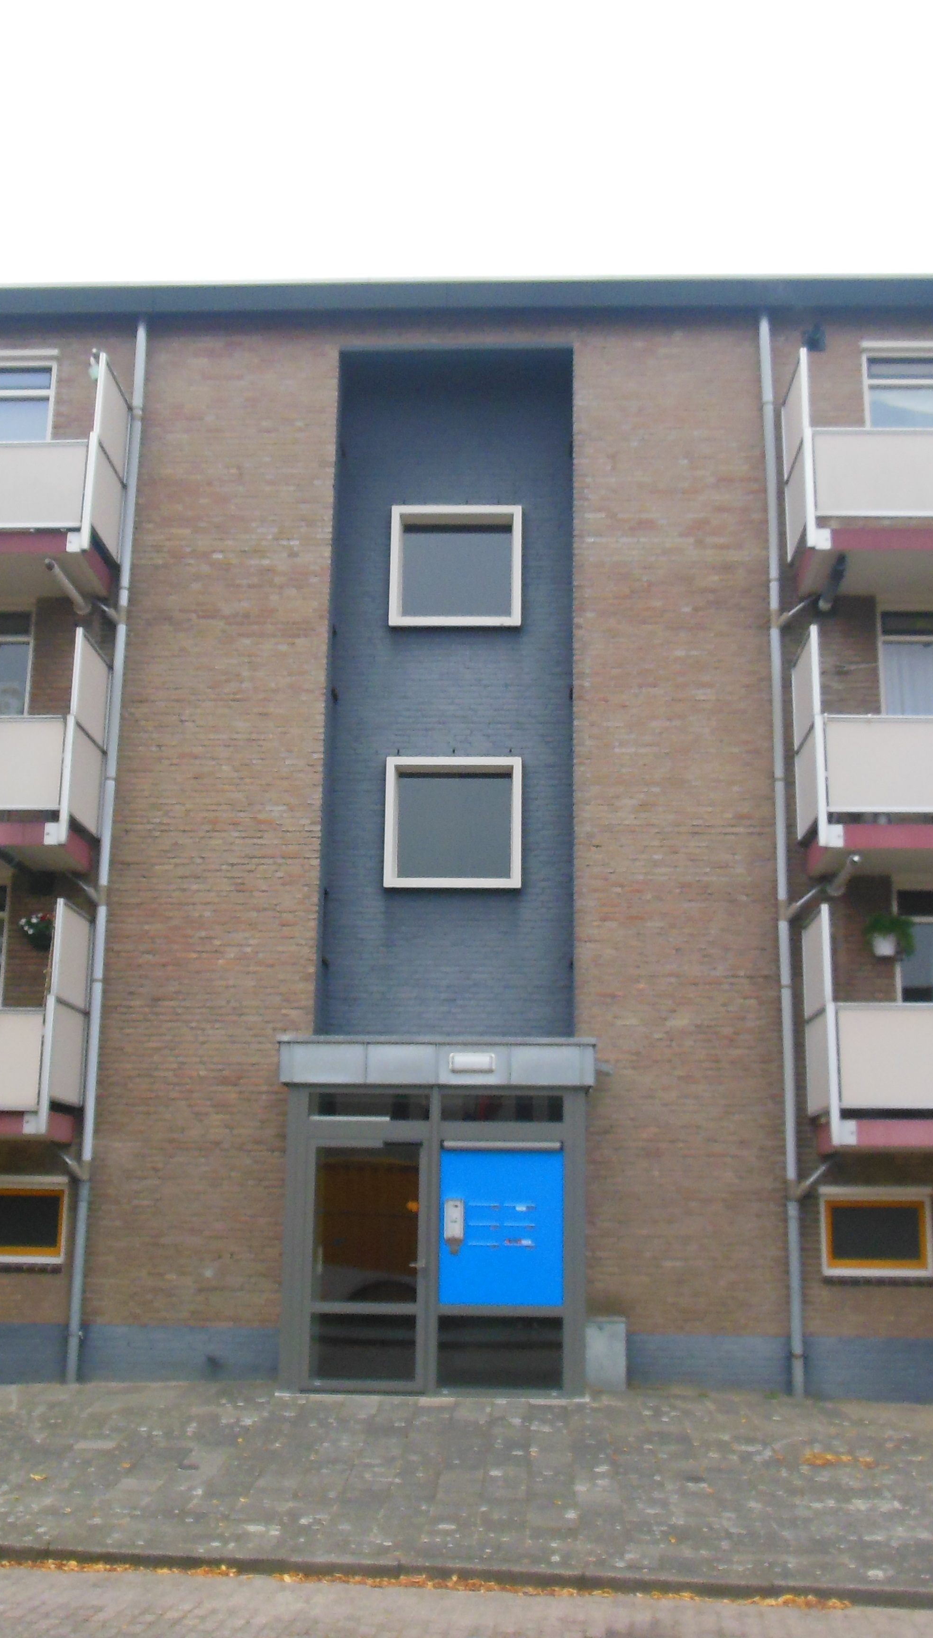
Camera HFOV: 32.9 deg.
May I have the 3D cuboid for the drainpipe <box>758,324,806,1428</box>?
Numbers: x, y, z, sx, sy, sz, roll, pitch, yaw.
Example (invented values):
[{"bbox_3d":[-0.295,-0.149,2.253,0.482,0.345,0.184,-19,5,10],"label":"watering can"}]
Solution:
[{"bbox_3d":[2.870,-0.058,14.437,0.079,10.156,0.090,0,-13,2],"label":"drainpipe"}]

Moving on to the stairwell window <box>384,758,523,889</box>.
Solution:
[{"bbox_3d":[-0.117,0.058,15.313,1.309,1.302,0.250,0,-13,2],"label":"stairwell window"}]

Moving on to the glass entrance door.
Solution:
[{"bbox_3d":[-0.859,3.820,13.523,0.980,2.022,0.080,0,-13,2],"label":"glass entrance door"}]

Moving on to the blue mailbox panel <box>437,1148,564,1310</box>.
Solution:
[{"bbox_3d":[0.287,3.516,13.577,1.083,1.346,0.100,0,-13,2],"label":"blue mailbox panel"}]

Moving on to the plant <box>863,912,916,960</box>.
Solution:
[{"bbox_3d":[3.741,1.048,14.004,0.463,0.426,0.400,0,-13,2],"label":"plant"}]

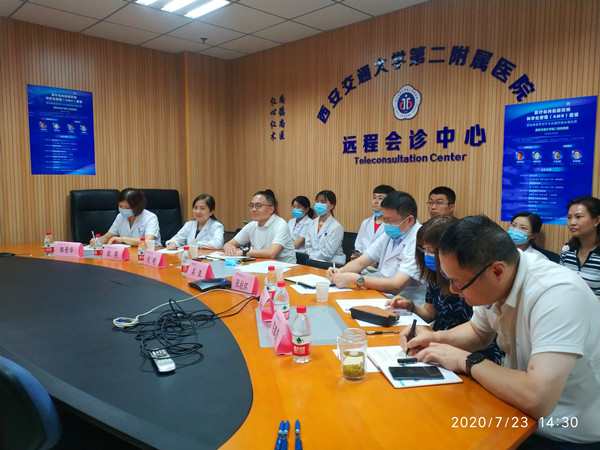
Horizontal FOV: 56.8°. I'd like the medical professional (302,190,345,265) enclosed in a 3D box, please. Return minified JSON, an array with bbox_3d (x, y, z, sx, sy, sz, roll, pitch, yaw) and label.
[{"bbox_3d":[0.140,0.355,4.650,0.720,1.270,0.480,-4,6,-44],"label":"medical professional"}]

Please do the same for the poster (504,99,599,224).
[{"bbox_3d":[1.685,-0.424,3.785,0.600,0.835,0.015,4,6,44],"label":"poster"}]

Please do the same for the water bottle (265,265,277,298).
[{"bbox_3d":[-0.145,0.293,2.791,0.061,0.183,0.061,0,5,0],"label":"water bottle"}]

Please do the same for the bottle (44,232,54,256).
[{"bbox_3d":[-1.971,0.155,4.360,0.064,0.185,0.064,0,5,0],"label":"bottle"}]

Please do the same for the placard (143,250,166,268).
[{"bbox_3d":[-1.026,0.239,3.923,0.088,0.100,0.225,-4,6,-39],"label":"placard"}]

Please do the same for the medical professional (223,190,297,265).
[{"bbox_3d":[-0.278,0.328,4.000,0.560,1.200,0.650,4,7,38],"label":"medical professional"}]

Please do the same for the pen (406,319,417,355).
[{"bbox_3d":[0.386,0.390,1.920,0.011,0.132,0.011,17,-18,6],"label":"pen"}]

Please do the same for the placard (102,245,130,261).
[{"bbox_3d":[-1.430,0.216,4.320,0.220,0.097,0.075,3,5,30],"label":"placard"}]

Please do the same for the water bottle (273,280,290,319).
[{"bbox_3d":[-0.076,0.327,2.340,0.064,0.185,0.064,0,5,0],"label":"water bottle"}]

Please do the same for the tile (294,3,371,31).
[{"bbox_3d":[0.284,-1.810,4.840,0.460,0.020,0.600,-3,6,-42],"label":"tile"}]

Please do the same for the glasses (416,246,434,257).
[{"bbox_3d":[0.544,0.111,2.330,0.140,0.045,0.140,5,28,40],"label":"glasses"}]

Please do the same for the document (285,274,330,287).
[{"bbox_3d":[0.075,0.334,3.290,0.330,0.015,0.230,5,7,44],"label":"document"}]

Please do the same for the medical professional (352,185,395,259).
[{"bbox_3d":[0.575,0.355,4.330,0.500,1.300,0.720,4,6,43],"label":"medical professional"}]

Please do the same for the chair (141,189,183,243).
[{"bbox_3d":[-1.370,0.300,5.050,0.620,1.200,0.660,1,4,9],"label":"chair"}]

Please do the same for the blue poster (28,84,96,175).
[{"bbox_3d":[-2.278,-0.892,5.320,0.030,0.830,0.600,5,8,44],"label":"blue poster"}]

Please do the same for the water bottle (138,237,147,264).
[{"bbox_3d":[-1.145,0.188,4.032,0.061,0.183,0.061,0,5,0],"label":"water bottle"}]

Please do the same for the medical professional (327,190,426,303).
[{"bbox_3d":[0.460,0.430,3.000,0.680,1.220,0.550,-3,6,-35],"label":"medical professional"}]

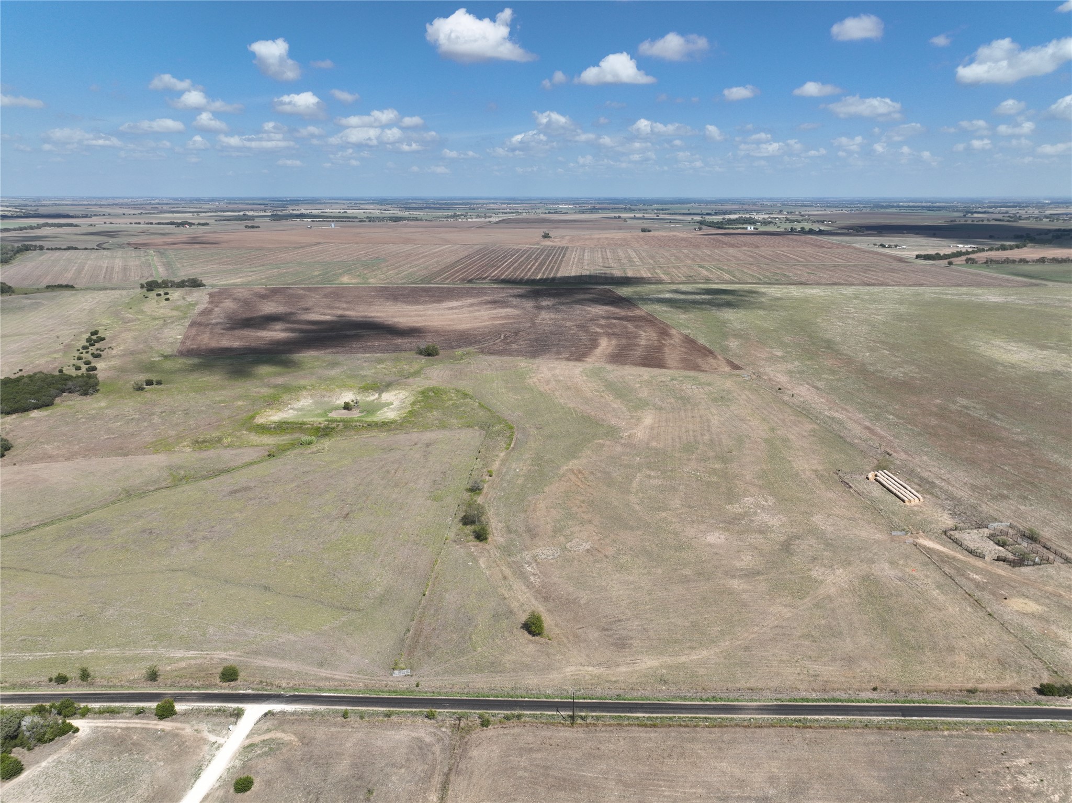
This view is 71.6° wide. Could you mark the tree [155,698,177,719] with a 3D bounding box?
[{"bbox_3d":[-85.230,70.920,171.270,4.700,4.800,4.600,-9,18,-29],"label":"tree"}]

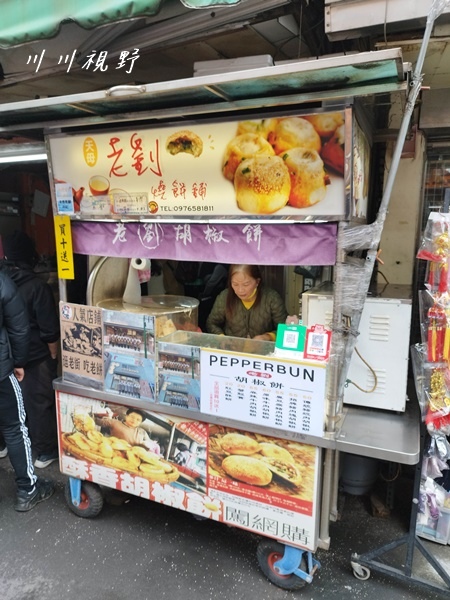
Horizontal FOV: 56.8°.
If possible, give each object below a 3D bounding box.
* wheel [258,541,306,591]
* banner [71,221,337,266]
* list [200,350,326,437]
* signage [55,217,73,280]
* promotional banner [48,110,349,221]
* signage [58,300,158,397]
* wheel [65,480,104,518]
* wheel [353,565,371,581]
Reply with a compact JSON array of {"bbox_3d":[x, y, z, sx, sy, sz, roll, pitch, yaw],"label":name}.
[{"bbox_3d":[0.269,1.196,1.902,0.255,0.255,0.070,7,12,31],"label":"wheel"},{"bbox_3d":[-0.164,-0.252,1.770,1.249,0.165,0.020,5,11,22],"label":"banner"},{"bbox_3d":[0.145,0.382,1.737,0.547,0.299,0.015,5,11,22],"label":"list"},{"bbox_3d":[-0.778,-0.255,2.021,0.093,0.307,0.012,5,11,22],"label":"signage"},{"bbox_3d":[-0.203,-0.537,1.765,1.397,0.390,0.080,5,11,22],"label":"promotional banner"},{"bbox_3d":[-0.576,0.248,2.021,0.564,0.435,0.015,5,11,22],"label":"signage"},{"bbox_3d":[-0.791,1.105,2.340,0.255,0.255,0.070,6,11,26],"label":"wheel"},{"bbox_3d":[0.645,1.283,1.957,0.075,0.075,0.026,2,10,6],"label":"wheel"}]

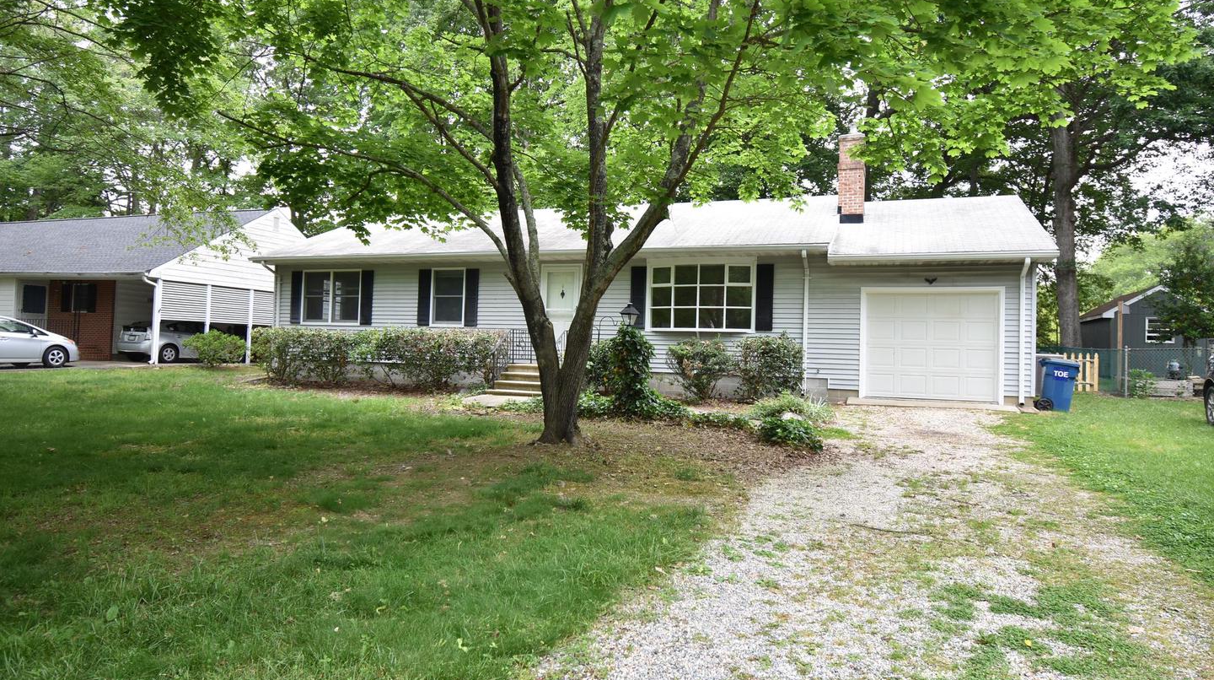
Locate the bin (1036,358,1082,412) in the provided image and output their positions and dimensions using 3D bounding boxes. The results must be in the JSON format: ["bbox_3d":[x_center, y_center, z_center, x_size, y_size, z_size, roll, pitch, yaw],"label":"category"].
[{"bbox_3d":[8.600,0.866,13.528,0.714,1.005,0.623,1,-2,20],"label":"bin"}]

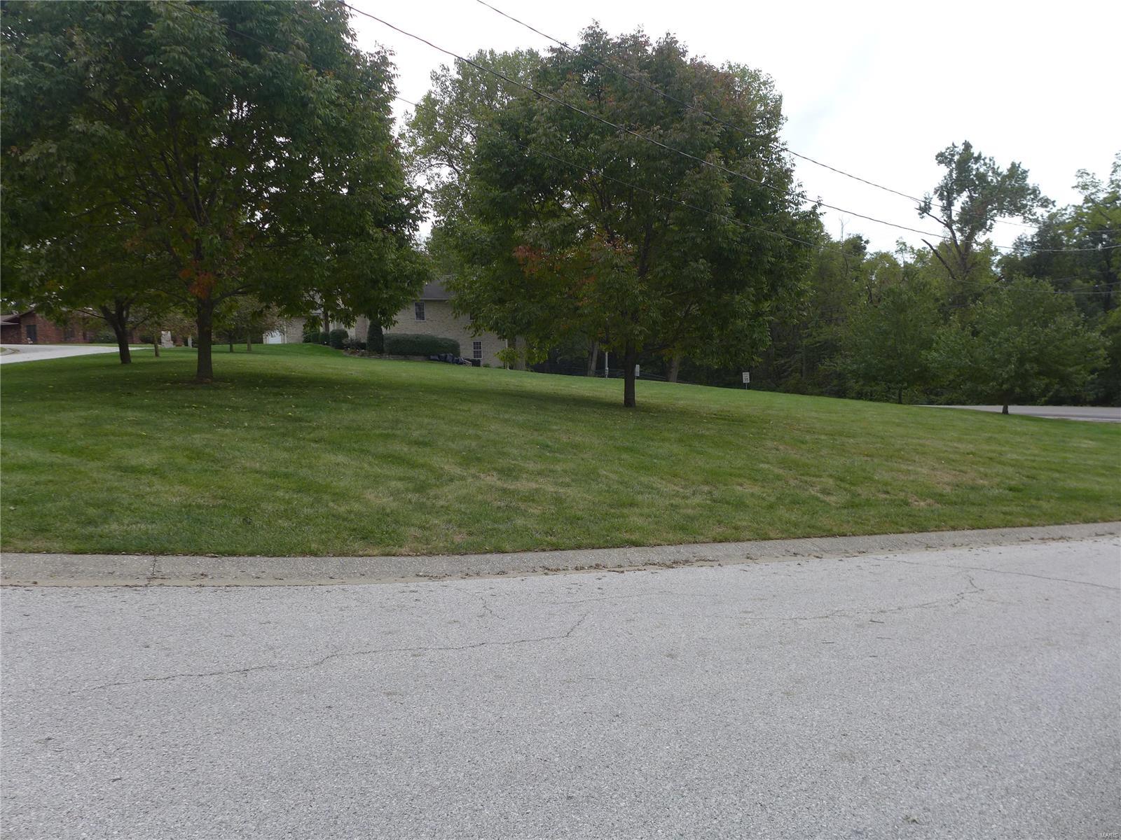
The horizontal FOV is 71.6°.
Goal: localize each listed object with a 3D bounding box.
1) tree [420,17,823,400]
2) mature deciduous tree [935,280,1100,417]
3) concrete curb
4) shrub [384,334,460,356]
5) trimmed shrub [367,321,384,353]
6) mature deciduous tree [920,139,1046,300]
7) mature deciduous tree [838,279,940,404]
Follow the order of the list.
[{"bbox_3d":[1.402,-4.956,19.000,9.720,9.250,9.230,0,3,0],"label":"tree"},{"bbox_3d":[18.251,-2.952,31.000,6.850,5.380,6.500,0,3,0],"label":"mature deciduous tree"},{"bbox_3d":[0.591,1.181,6.958,11.140,0.160,0.940,0,3,-8],"label":"concrete curb"},{"bbox_3d":[-9.792,-5.299,55.000,5.390,1.610,1.800,0,3,0],"label":"shrub"},{"bbox_3d":[-12.838,-5.811,54.000,1.280,2.430,1.280,0,3,0],"label":"trimmed shrub"},{"bbox_3d":[31.598,-10.979,58.000,9.800,19.670,9.310,0,3,0],"label":"mature deciduous tree"},{"bbox_3d":[15.634,-3.731,37.000,4.880,5.920,4.880,0,3,0],"label":"mature deciduous tree"}]

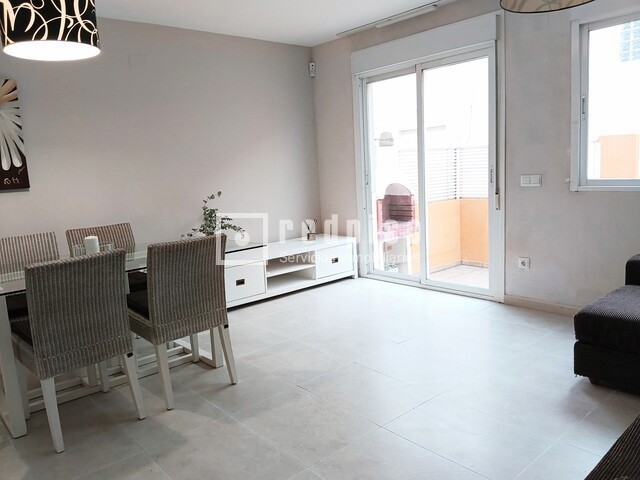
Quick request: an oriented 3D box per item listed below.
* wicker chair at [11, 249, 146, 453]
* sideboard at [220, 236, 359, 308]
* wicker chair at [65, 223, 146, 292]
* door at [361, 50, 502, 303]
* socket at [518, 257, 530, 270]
[{"bbox_3d":[-1.263,0.503,2.481,0.435,0.897,0.555,-11,12,-40],"label":"wicker chair"},{"bbox_3d":[-0.445,0.303,4.899,1.815,0.450,0.500,-10,11,-40],"label":"sideboard"},{"bbox_3d":[-1.411,0.369,3.387,0.435,0.900,0.555,-11,12,-40],"label":"wicker chair"},{"bbox_3d":[0.994,-0.573,4.545,0.090,2.081,1.500,-10,11,-40],"label":"door"},{"bbox_3d":[1.662,0.192,3.916,0.018,0.086,0.083,-11,12,-40],"label":"socket"}]

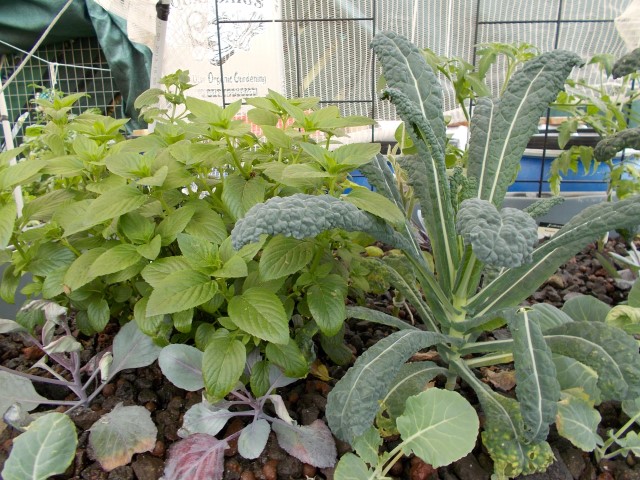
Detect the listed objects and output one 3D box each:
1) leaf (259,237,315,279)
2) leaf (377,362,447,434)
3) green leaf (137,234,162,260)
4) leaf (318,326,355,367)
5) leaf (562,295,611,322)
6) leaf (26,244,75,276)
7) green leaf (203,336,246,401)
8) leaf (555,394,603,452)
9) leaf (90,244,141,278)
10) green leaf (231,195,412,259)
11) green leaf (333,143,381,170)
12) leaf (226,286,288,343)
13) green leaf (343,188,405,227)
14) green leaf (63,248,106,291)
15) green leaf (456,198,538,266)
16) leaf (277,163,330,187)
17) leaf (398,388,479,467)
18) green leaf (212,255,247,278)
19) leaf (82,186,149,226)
[{"bbox_3d":[-0.039,0.022,0.560,0.075,0.045,0.017,-35,-18,-15],"label":"leaf"},{"bbox_3d":[0.120,0.201,0.610,0.117,0.035,0.058,-32,55,-31],"label":"leaf"},{"bbox_3d":[-0.198,0.009,0.557,0.032,0.018,0.042,-9,24,-24],"label":"green leaf"},{"bbox_3d":[0.021,0.134,0.605,0.036,0.059,0.016,-31,-10,-15],"label":"leaf"},{"bbox_3d":[0.423,0.111,0.760,0.075,0.020,0.077,14,37,13],"label":"leaf"},{"bbox_3d":[-0.359,0.026,0.648,0.066,0.043,0.059,-8,17,-23],"label":"leaf"},{"bbox_3d":[-0.099,0.133,0.497,0.044,0.064,0.018,17,-23,1],"label":"green leaf"},{"bbox_3d":[0.261,0.185,0.485,0.050,0.060,0.017,-49,0,-36],"label":"leaf"},{"bbox_3d":[-0.257,0.029,0.605,0.069,0.015,0.040,-29,51,-26],"label":"leaf"},{"bbox_3d":[0.006,-0.014,0.560,0.218,0.080,0.075,-5,16,-13],"label":"green leaf"},{"bbox_3d":[0.047,-0.108,0.620,0.073,0.018,0.038,-30,43,0],"label":"green leaf"},{"bbox_3d":[-0.068,0.087,0.553,0.089,0.055,0.055,10,19,35],"label":"leaf"},{"bbox_3d":[0.063,-0.035,0.555,0.080,0.015,0.035,29,46,22],"label":"green leaf"},{"bbox_3d":[-0.288,0.036,0.597,0.068,0.046,0.055,-14,20,-38],"label":"green leaf"},{"bbox_3d":[0.196,-0.011,0.530,0.080,0.066,0.080,2,15,11],"label":"green leaf"},{"bbox_3d":[-0.022,-0.082,0.610,0.069,0.037,0.054,-8,17,-24],"label":"leaf"},{"bbox_3d":[0.125,0.193,0.503,0.090,0.054,0.067,-7,17,-22],"label":"leaf"},{"bbox_3d":[-0.098,0.031,0.543,0.044,0.031,0.032,4,16,17],"label":"green leaf"},{"bbox_3d":[-0.248,-0.038,0.585,0.085,0.015,0.042,-34,53,-21],"label":"leaf"}]

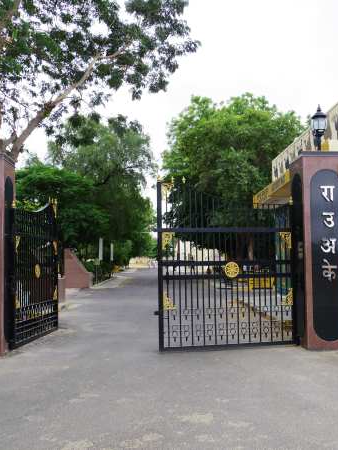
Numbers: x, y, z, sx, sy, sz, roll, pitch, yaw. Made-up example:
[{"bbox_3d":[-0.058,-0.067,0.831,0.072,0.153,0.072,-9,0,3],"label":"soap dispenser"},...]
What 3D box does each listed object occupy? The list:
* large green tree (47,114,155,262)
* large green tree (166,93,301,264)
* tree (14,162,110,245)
[{"bbox_3d":[-4.556,-1.913,31.349,7.300,11.031,7.300,-1,-4,-3],"label":"large green tree"},{"bbox_3d":[3.334,-1.921,24.314,7.600,9.913,7.400,-1,-4,-3],"label":"large green tree"},{"bbox_3d":[-4.958,0.078,21.183,4.900,5.783,4.700,-1,-4,-3],"label":"tree"}]

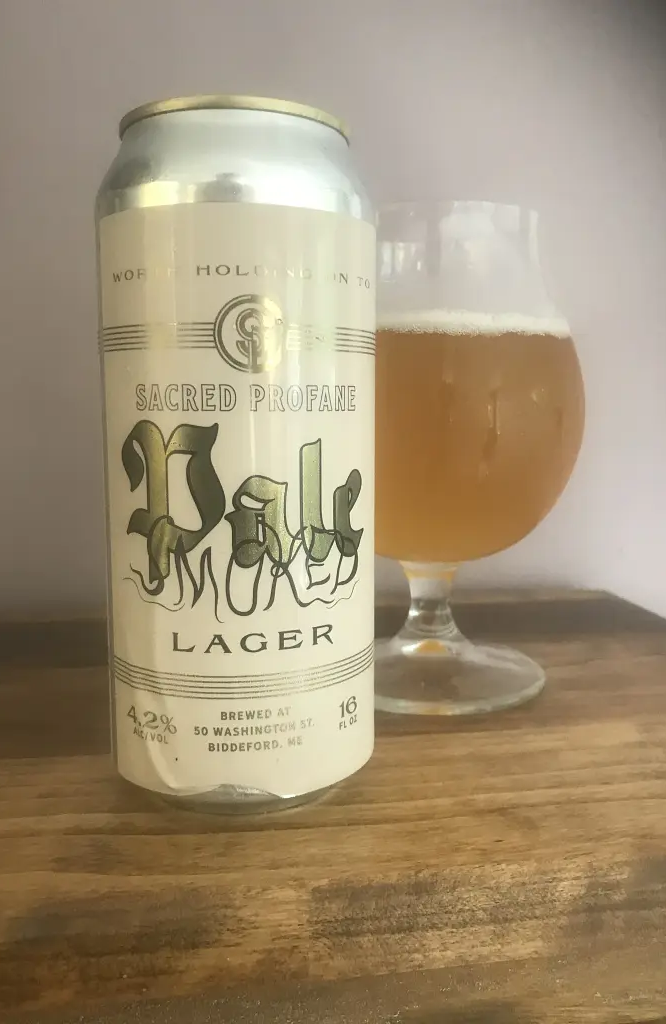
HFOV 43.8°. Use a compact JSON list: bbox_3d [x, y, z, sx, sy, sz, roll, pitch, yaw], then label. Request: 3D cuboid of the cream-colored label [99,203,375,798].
[{"bbox_3d":[-0.023,-0.003,0.207,0.067,0.127,0.067,-1,7,-10],"label":"cream-colored label"}]

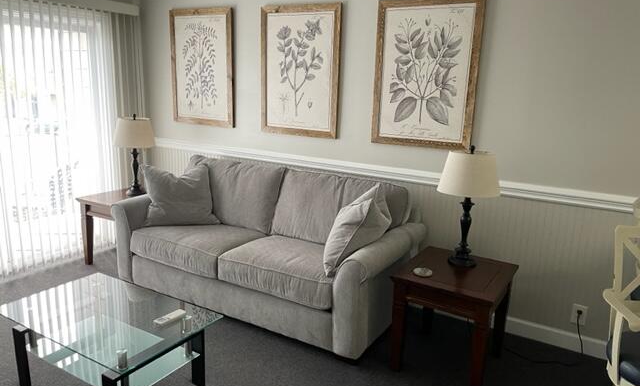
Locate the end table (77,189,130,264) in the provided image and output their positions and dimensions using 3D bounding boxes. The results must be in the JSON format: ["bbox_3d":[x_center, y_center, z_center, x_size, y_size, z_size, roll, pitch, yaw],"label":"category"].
[{"bbox_3d":[-1.599,0.306,4.090,0.540,0.560,0.605,9,15,29],"label":"end table"}]

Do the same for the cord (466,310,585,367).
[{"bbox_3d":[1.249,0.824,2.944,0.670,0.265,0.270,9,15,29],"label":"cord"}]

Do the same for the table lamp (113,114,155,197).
[{"bbox_3d":[-1.581,-0.335,4.105,0.335,0.673,0.335,9,15,29],"label":"table lamp"}]

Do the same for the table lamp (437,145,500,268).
[{"bbox_3d":[0.837,0.068,2.740,0.335,0.673,0.335,9,15,29],"label":"table lamp"}]

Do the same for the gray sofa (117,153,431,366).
[{"bbox_3d":[-0.442,0.303,3.459,2.201,0.930,0.828,9,15,29],"label":"gray sofa"}]

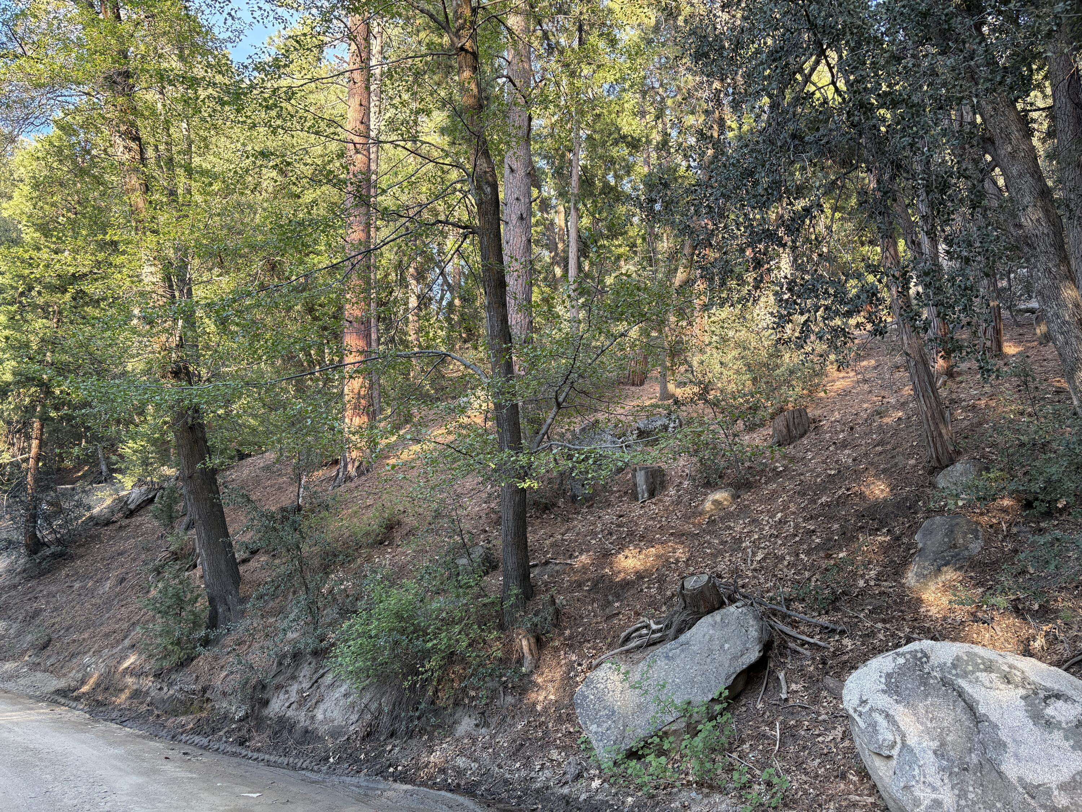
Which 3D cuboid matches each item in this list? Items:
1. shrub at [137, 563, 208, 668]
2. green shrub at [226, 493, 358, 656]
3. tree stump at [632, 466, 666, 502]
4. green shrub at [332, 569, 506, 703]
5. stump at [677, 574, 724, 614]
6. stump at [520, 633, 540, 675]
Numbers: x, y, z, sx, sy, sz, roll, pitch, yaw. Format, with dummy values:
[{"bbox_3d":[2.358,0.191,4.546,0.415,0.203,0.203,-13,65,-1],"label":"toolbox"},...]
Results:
[{"bbox_3d":[-3.115,1.758,6.900,0.560,0.850,0.560,0,-6,0],"label":"shrub"},{"bbox_3d":[-2.094,1.349,6.900,1.020,1.320,0.900,0,-6,0],"label":"green shrub"},{"bbox_3d":[1.264,0.920,9.600,0.387,0.424,0.380,0,-6,0],"label":"tree stump"},{"bbox_3d":[-0.843,1.621,5.900,1.164,0.910,1.050,0,-6,0],"label":"green shrub"},{"bbox_3d":[1.217,1.431,6.200,0.322,0.288,0.310,0,-6,0],"label":"stump"},{"bbox_3d":[-0.088,1.850,6.100,0.157,0.291,0.170,0,-6,0],"label":"stump"}]

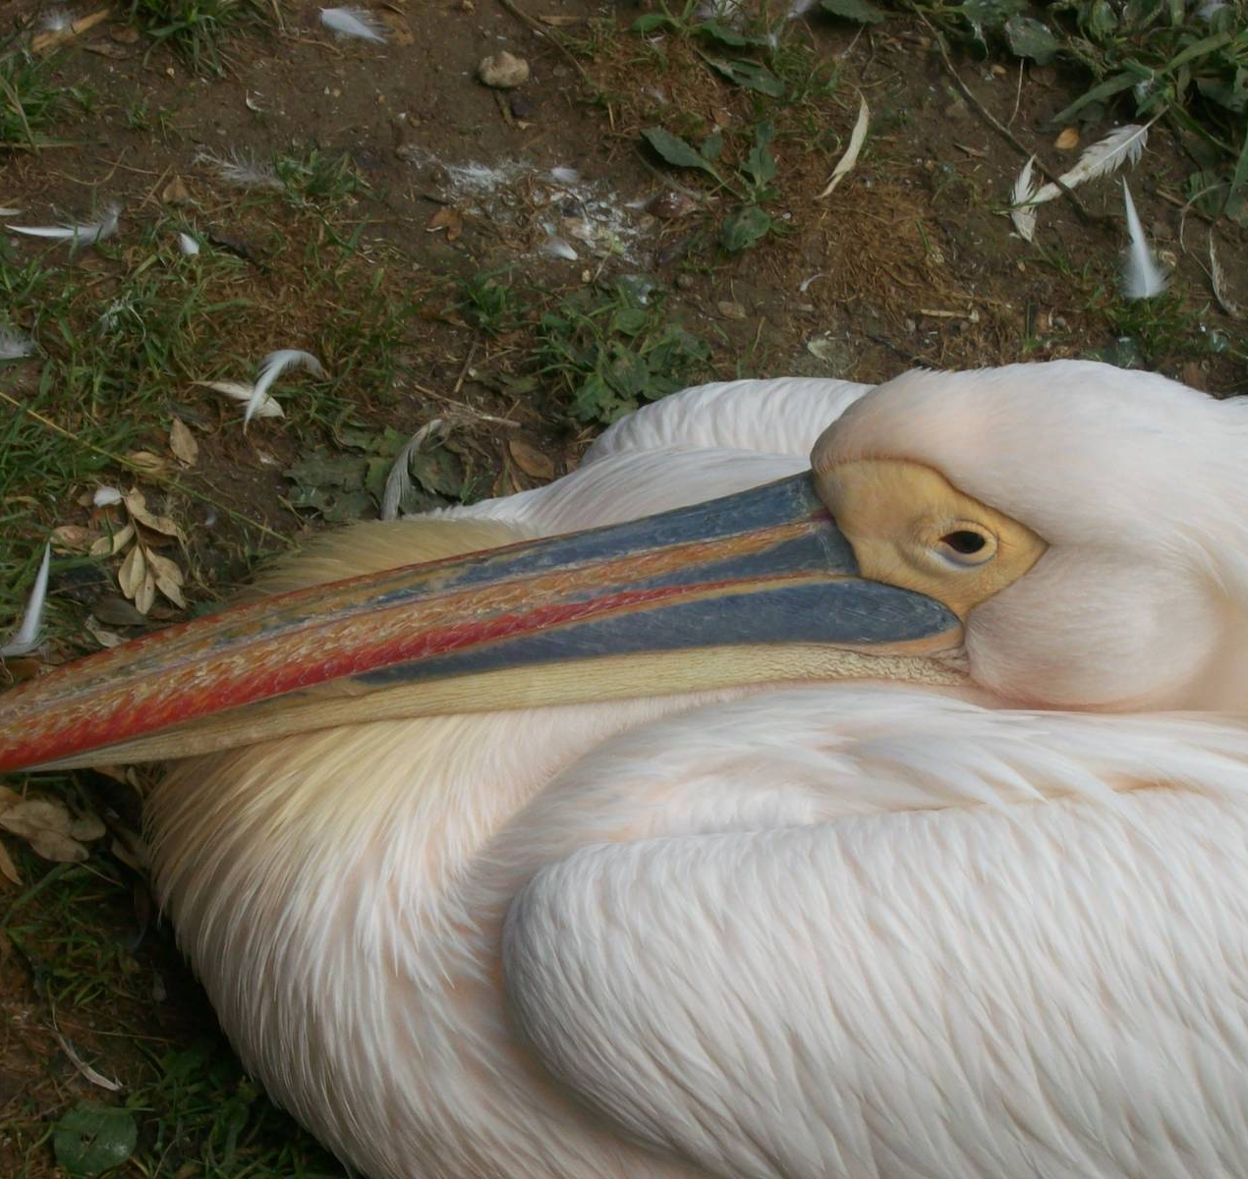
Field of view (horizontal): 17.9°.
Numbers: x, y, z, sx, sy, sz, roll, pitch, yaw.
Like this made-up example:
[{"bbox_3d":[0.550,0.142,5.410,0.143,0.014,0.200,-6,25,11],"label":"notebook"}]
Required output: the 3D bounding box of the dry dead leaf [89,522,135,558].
[{"bbox_3d":[-0.227,-0.021,1.758,0.025,0.009,0.011,-34,61,-22],"label":"dry dead leaf"}]

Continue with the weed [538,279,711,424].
[{"bbox_3d":[0.001,-0.111,1.818,0.080,0.035,0.078,0,54,0],"label":"weed"}]

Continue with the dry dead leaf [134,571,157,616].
[{"bbox_3d":[-0.211,0.000,1.745,0.008,0.008,0.027,0,54,0],"label":"dry dead leaf"}]

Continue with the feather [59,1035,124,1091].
[{"bbox_3d":[-0.221,0.196,1.625,0.039,0.010,0.007,33,57,24],"label":"feather"}]

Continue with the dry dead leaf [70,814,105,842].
[{"bbox_3d":[-0.221,0.098,1.621,0.016,0.007,0.013,0,52,0],"label":"dry dead leaf"}]

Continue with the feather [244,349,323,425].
[{"bbox_3d":[-0.162,-0.095,1.811,0.050,0.018,0.024,-39,63,-24],"label":"feather"}]

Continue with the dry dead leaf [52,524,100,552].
[{"bbox_3d":[-0.239,-0.022,1.723,0.023,0.006,0.010,15,54,12],"label":"dry dead leaf"}]

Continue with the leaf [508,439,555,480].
[{"bbox_3d":[-0.042,-0.059,1.795,0.012,0.008,0.030,-35,61,-23],"label":"leaf"}]

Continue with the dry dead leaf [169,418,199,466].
[{"bbox_3d":[-0.195,-0.065,1.754,0.011,0.007,0.029,-15,54,-12],"label":"dry dead leaf"}]

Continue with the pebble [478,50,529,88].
[{"bbox_3d":[-0.058,-0.248,1.897,0.025,0.017,0.021,0,52,0],"label":"pebble"}]

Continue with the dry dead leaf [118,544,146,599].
[{"bbox_3d":[-0.217,-0.008,1.748,0.012,0.008,0.030,3,54,2],"label":"dry dead leaf"}]

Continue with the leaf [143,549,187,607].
[{"bbox_3d":[-0.201,-0.006,1.746,0.012,0.010,0.039,-25,58,-17],"label":"leaf"}]

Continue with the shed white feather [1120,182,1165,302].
[{"bbox_3d":[0.236,-0.163,1.825,0.018,0.013,0.073,-1,52,0],"label":"shed white feather"}]

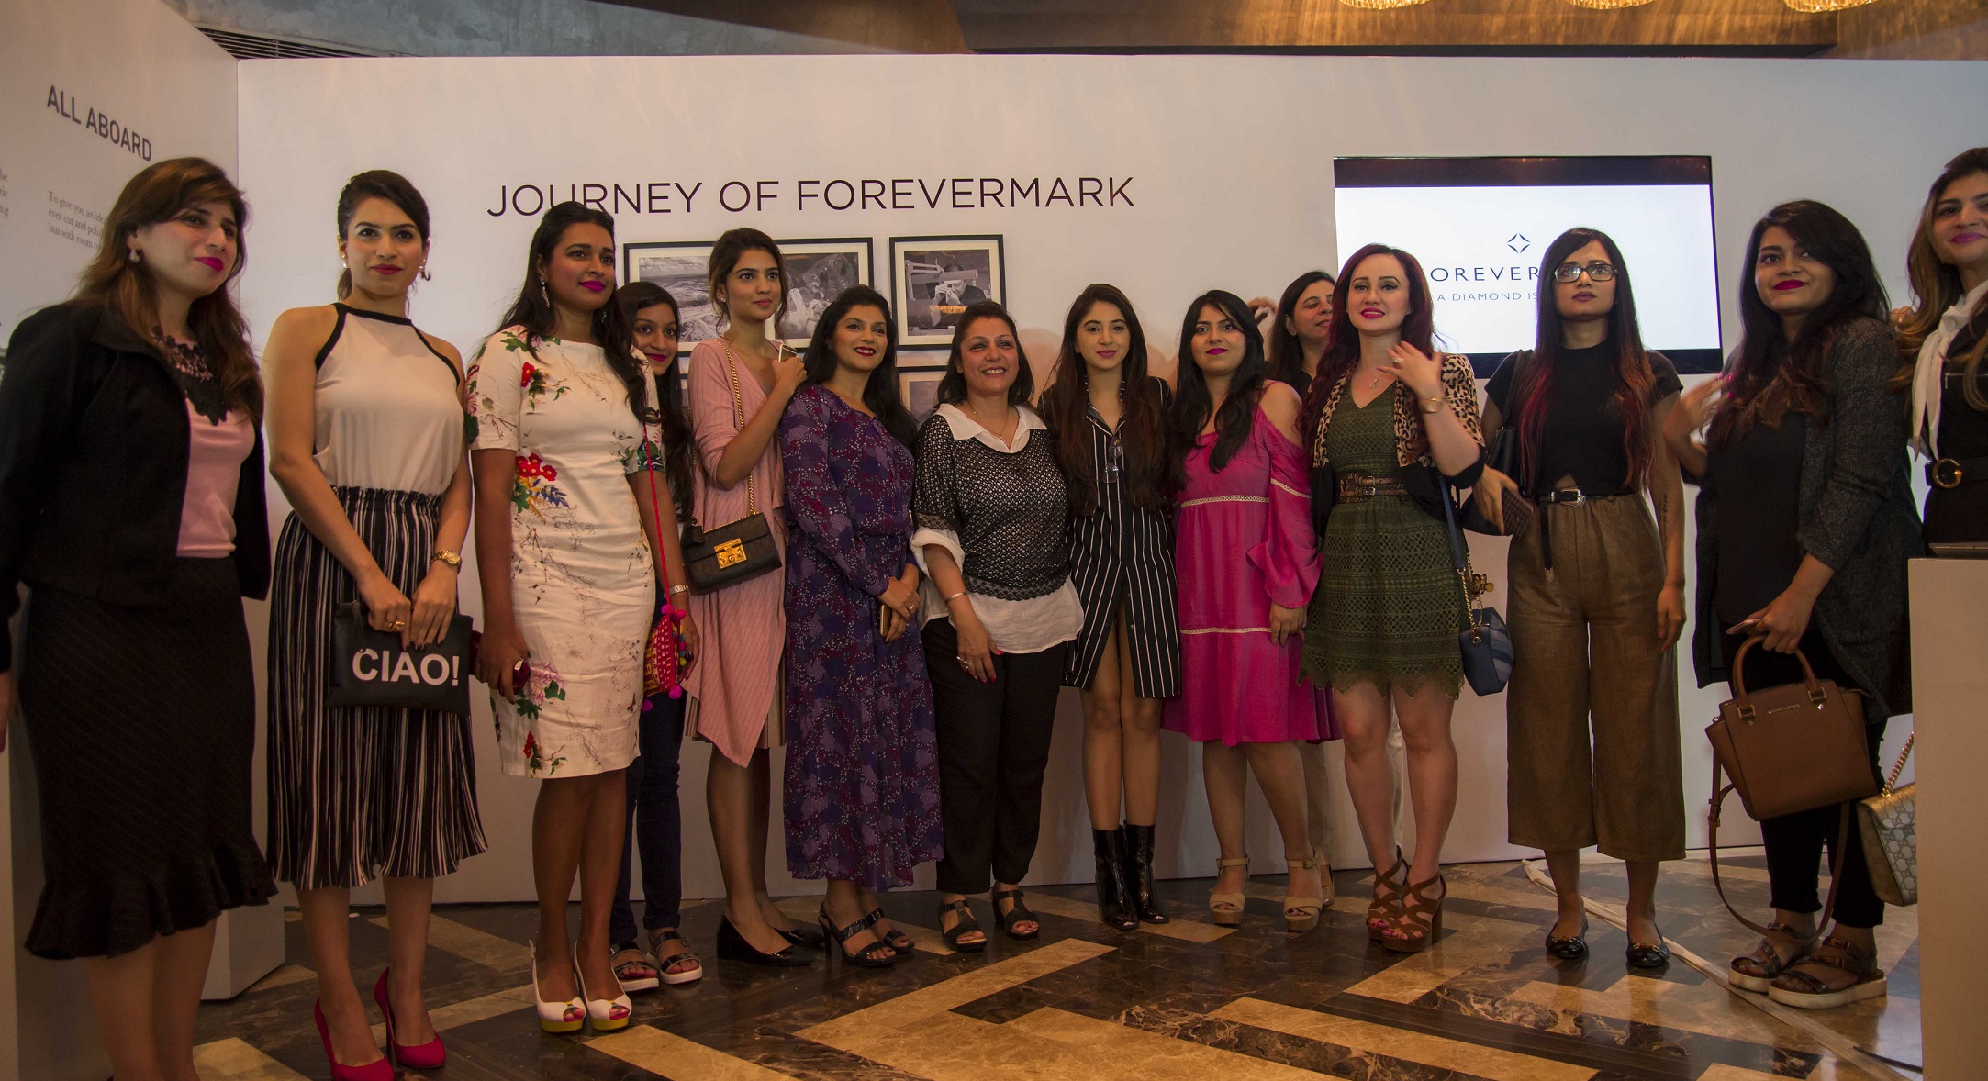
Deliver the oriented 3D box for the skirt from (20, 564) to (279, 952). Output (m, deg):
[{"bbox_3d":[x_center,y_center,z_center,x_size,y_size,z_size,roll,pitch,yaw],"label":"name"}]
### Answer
[{"bbox_3d":[-1.359,0.346,2.130,0.340,0.630,0.350,-3,-2,31],"label":"skirt"}]

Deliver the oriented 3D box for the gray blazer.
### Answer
[{"bbox_3d":[1.687,-0.048,2.750,0.320,0.820,0.430,0,-2,-35],"label":"gray blazer"}]

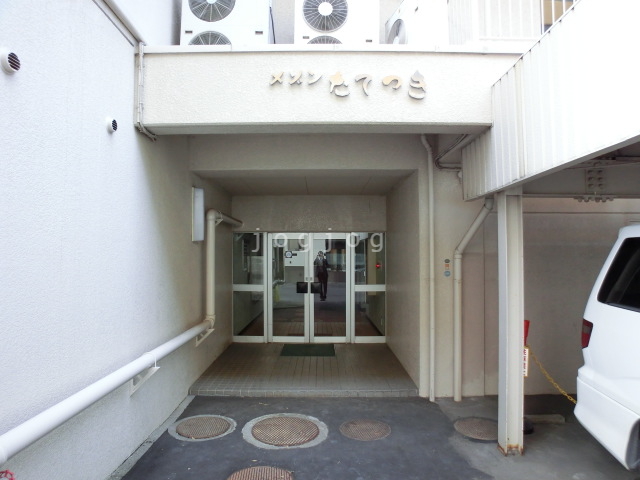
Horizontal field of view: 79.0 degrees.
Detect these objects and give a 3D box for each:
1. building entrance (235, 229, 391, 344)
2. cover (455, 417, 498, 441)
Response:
[{"bbox_3d":[-0.185,0.849,6.870,2.730,1.960,0.120,0,-2,0],"label":"building entrance"},{"bbox_3d":[1.570,1.831,3.743,0.500,0.030,0.500,0,-2,0],"label":"cover"}]

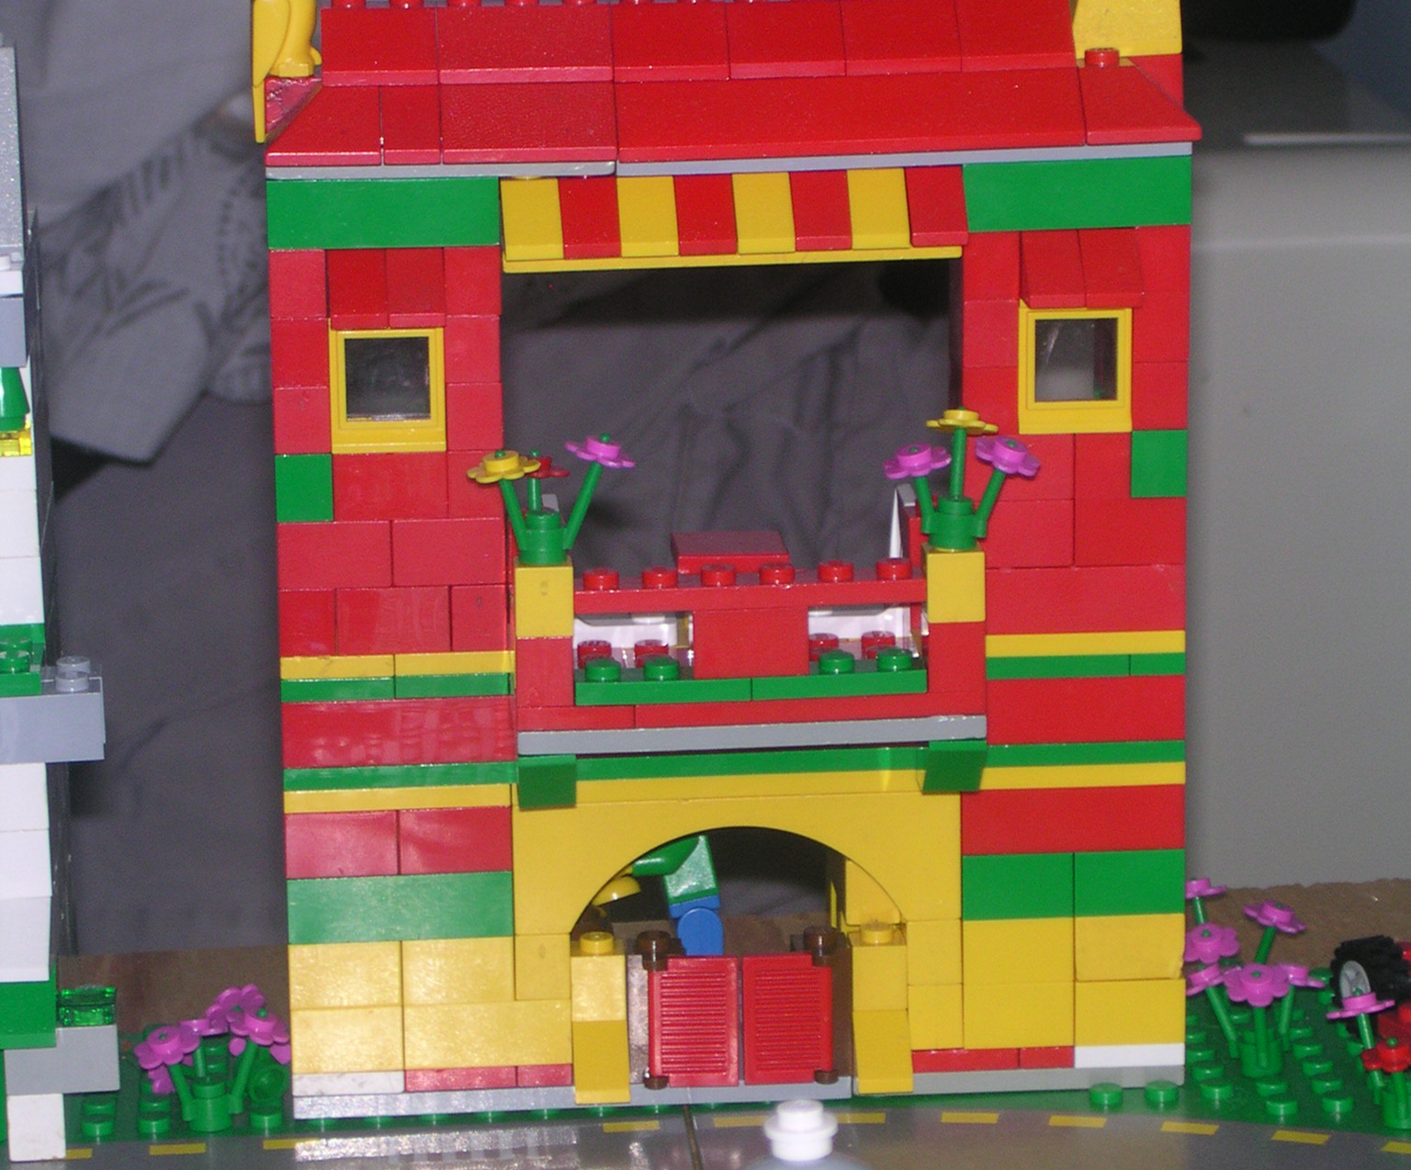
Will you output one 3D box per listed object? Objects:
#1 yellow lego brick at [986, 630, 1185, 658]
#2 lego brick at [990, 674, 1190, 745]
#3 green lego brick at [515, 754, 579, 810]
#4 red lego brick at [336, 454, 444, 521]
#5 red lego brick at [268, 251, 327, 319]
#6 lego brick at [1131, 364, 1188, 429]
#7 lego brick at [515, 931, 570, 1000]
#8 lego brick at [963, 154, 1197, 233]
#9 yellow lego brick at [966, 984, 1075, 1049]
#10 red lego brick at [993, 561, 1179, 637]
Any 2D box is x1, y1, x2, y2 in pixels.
[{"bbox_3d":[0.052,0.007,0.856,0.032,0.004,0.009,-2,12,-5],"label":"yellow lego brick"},{"bbox_3d":[0.052,0.017,0.858,0.032,0.010,0.008,-2,12,-5],"label":"lego brick"},{"bbox_3d":[-0.022,0.026,0.833,0.008,0.010,0.016,-2,12,-5],"label":"green lego brick"},{"bbox_3d":[-0.044,-0.015,0.845,0.016,0.010,0.011,-2,12,-4],"label":"red lego brick"},{"bbox_3d":[-0.056,-0.043,0.836,0.008,0.010,0.009,-2,13,-5],"label":"red lego brick"},{"bbox_3d":[0.063,-0.028,0.852,0.008,0.010,0.011,-2,12,-4],"label":"lego brick"},{"bbox_3d":[-0.023,0.053,0.861,0.008,0.010,0.010,-2,12,-5],"label":"lego brick"},{"bbox_3d":[0.051,-0.055,0.842,0.032,0.010,0.009,-2,13,-5],"label":"lego brick"},{"bbox_3d":[0.045,0.060,0.868,0.016,0.010,0.009,-2,13,-5],"label":"yellow lego brick"},{"bbox_3d":[0.052,0.001,0.855,0.032,0.010,0.009,-2,13,-5],"label":"red lego brick"}]

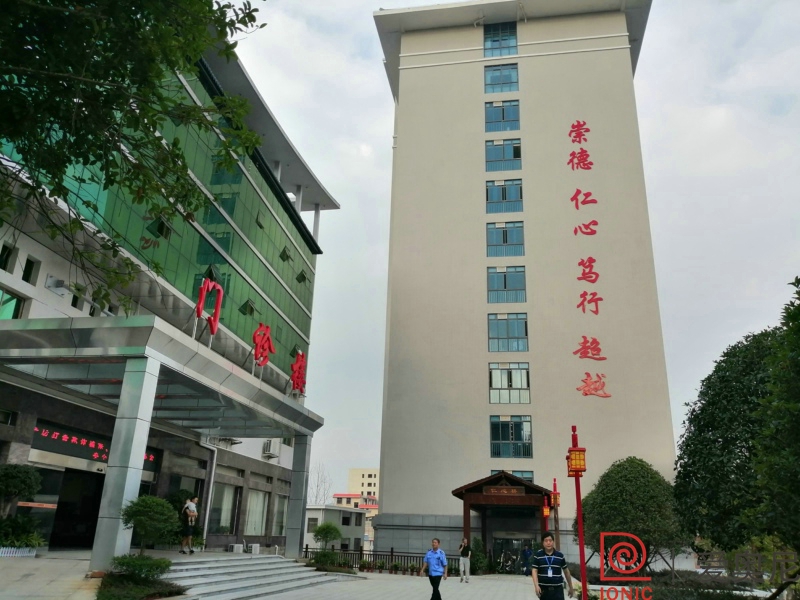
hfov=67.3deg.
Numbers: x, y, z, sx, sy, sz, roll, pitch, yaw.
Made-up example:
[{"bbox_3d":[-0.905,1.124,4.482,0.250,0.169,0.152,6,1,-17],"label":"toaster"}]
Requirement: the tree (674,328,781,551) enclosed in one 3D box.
[{"bbox_3d":[8.950,3.831,15.300,3.600,6.400,3.600,-1,-21,9],"label":"tree"}]

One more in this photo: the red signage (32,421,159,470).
[{"bbox_3d":[-8.118,4.166,16.726,0.120,0.686,5.776,-1,-21,9],"label":"red signage"}]

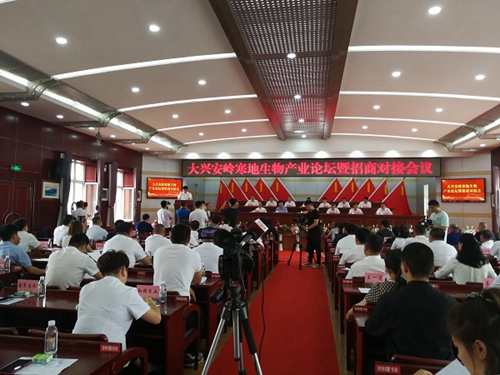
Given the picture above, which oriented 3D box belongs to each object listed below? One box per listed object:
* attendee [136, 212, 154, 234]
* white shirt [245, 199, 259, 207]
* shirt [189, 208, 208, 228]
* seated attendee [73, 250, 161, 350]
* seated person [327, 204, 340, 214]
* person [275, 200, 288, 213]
[{"bbox_3d":[-2.643,1.320,9.813,0.500,1.300,0.720,0,-3,10],"label":"attendee"},{"bbox_3d":[0.090,0.832,17.600,0.530,0.530,0.360,0,-3,9],"label":"white shirt"},{"bbox_3d":[-1.530,0.930,11.700,0.520,0.660,0.340,0,-3,19],"label":"shirt"},{"bbox_3d":[-0.884,1.016,2.570,0.530,1.210,0.760,0,-3,10],"label":"seated attendee"},{"bbox_3d":[3.102,1.168,14.445,0.520,1.160,0.700,0,-3,10],"label":"seated person"},{"bbox_3d":[1.209,1.115,14.764,0.500,1.230,0.700,0,-3,10],"label":"person"}]

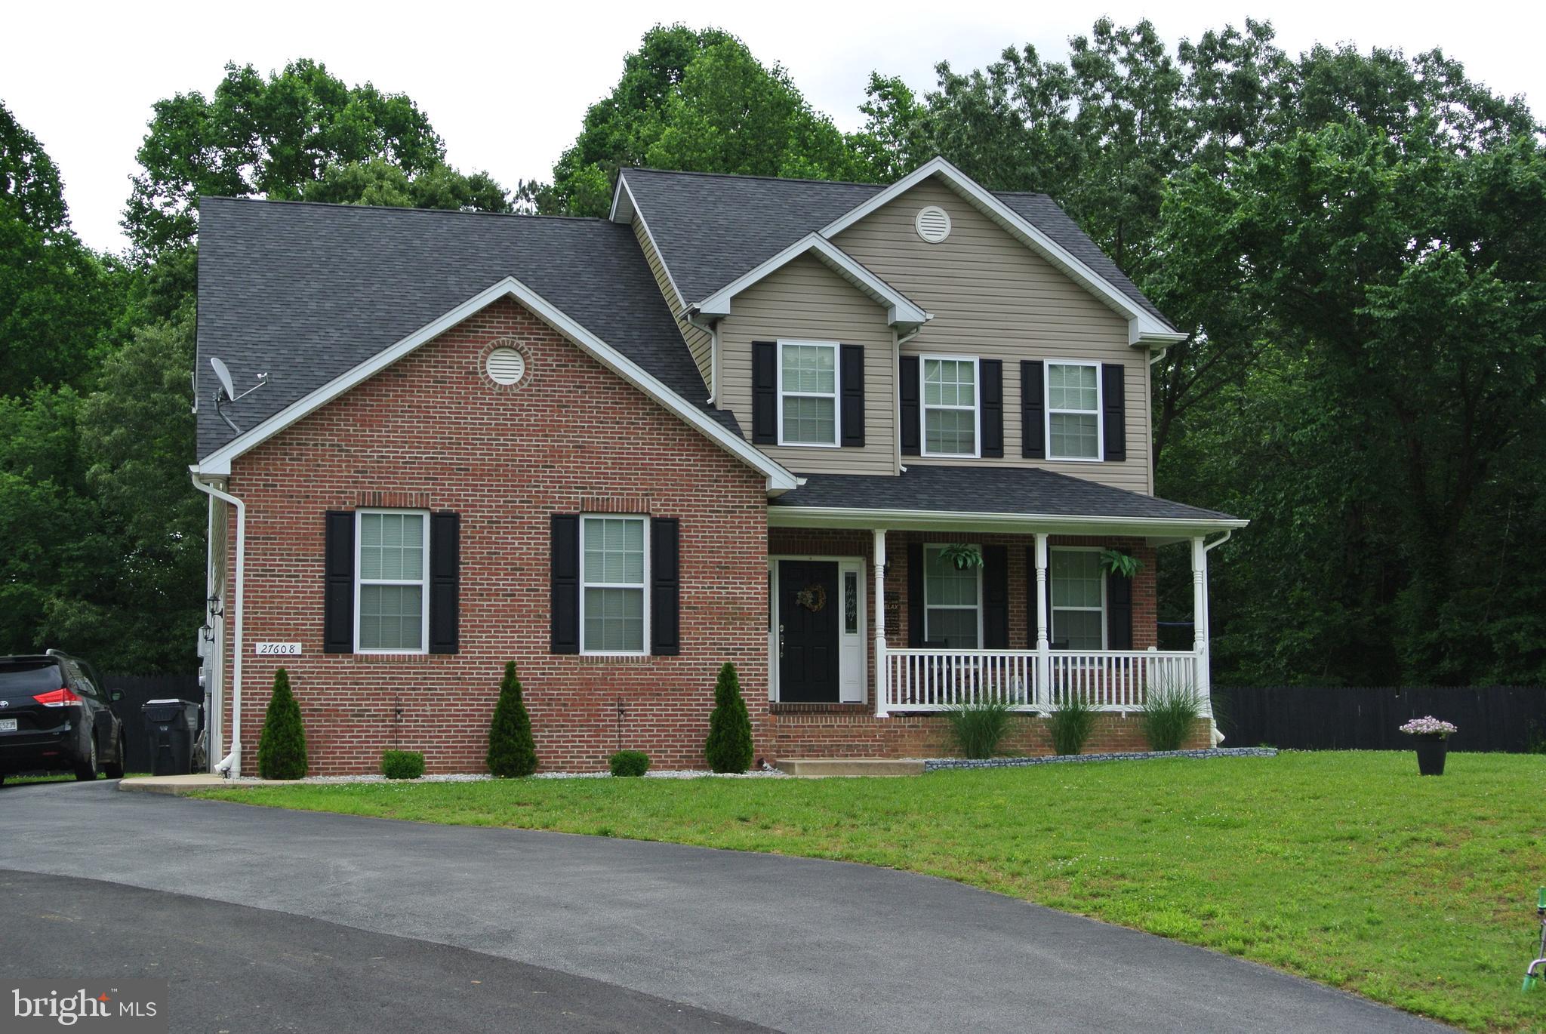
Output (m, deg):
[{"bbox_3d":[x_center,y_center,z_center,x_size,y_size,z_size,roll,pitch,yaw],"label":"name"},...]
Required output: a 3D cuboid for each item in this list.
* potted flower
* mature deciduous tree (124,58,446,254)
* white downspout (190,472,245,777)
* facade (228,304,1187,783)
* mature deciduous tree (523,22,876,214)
[{"bbox_3d":[7.321,2.559,24.500,0.630,0.680,0.620,1,-6,-15],"label":"potted flower"},{"bbox_3d":[-12.400,-2.788,55.030,9.000,17.960,9.000,1,-6,-15],"label":"mature deciduous tree"},{"bbox_3d":[-6.986,1.344,27.466,0.695,3.837,0.280,1,-6,-15],"label":"white downspout"},{"bbox_3d":[-0.480,0.424,30.832,14.039,6.324,2.700,1,-6,-15],"label":"facade"},{"bbox_3d":[-1.694,-3.253,54.987,9.500,18.760,9.500,1,-6,-15],"label":"mature deciduous tree"}]

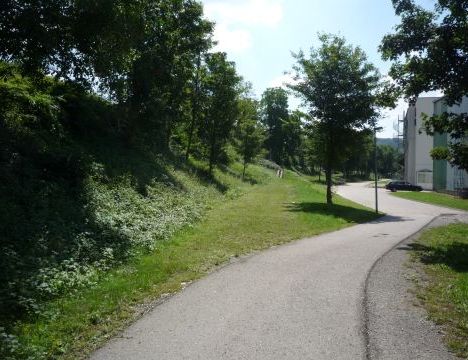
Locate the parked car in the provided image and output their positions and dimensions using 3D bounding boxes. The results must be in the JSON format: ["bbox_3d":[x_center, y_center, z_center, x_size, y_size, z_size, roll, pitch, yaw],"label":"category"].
[{"bbox_3d":[21.903,0.835,57.000,4.500,1.460,1.760,0,0,5],"label":"parked car"}]

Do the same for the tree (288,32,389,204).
[{"bbox_3d":[6.511,-3.724,27.000,6.100,10.200,5.900,0,0,0],"label":"tree"}]

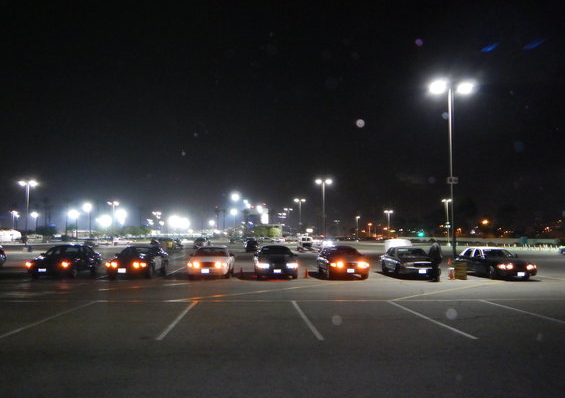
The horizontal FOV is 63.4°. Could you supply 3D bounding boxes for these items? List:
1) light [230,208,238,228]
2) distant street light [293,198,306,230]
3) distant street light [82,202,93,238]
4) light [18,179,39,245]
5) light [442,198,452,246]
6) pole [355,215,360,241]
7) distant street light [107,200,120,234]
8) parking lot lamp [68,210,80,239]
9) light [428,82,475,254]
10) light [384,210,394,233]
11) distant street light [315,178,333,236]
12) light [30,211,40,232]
[{"bbox_3d":[-20.917,12.293,199.768,2.600,15.000,0.900,0,-5,-4],"label":"light"},{"bbox_3d":[5.952,7.718,152.145,3.200,15.500,0.800,0,-5,-4],"label":"distant street light"},{"bbox_3d":[-70.200,9.096,164.555,2.600,15.000,0.900,0,-5,-4],"label":"distant street light"},{"bbox_3d":[-59.859,3.602,106.809,3.300,15.500,0.800,0,-5,-4],"label":"light"},{"bbox_3d":[55.173,7.718,152.145,3.200,15.500,0.800,0,-5,-4],"label":"light"},{"bbox_3d":[41.495,16.843,249.880,2.200,15.000,0.900,0,-5,-4],"label":"pole"},{"bbox_3d":[-60.599,8.722,163.204,3.200,15.500,0.800,0,-5,-4],"label":"distant street light"},{"bbox_3d":[-94.304,12.910,206.563,2.600,15.000,0.900,0,-5,-4],"label":"parking lot lamp"},{"bbox_3d":[14.711,-2.514,39.445,3.300,15.500,0.800,0,-5,-4],"label":"light"},{"bbox_3d":[48.912,12.848,208.643,3.200,15.500,0.800,0,-5,-4],"label":"light"},{"bbox_3d":[9.519,3.360,104.144,3.300,15.500,0.800,0,-5,-4],"label":"distant street light"},{"bbox_3d":[-119.263,14.133,220.030,2.600,15.000,0.900,0,-5,-4],"label":"light"}]

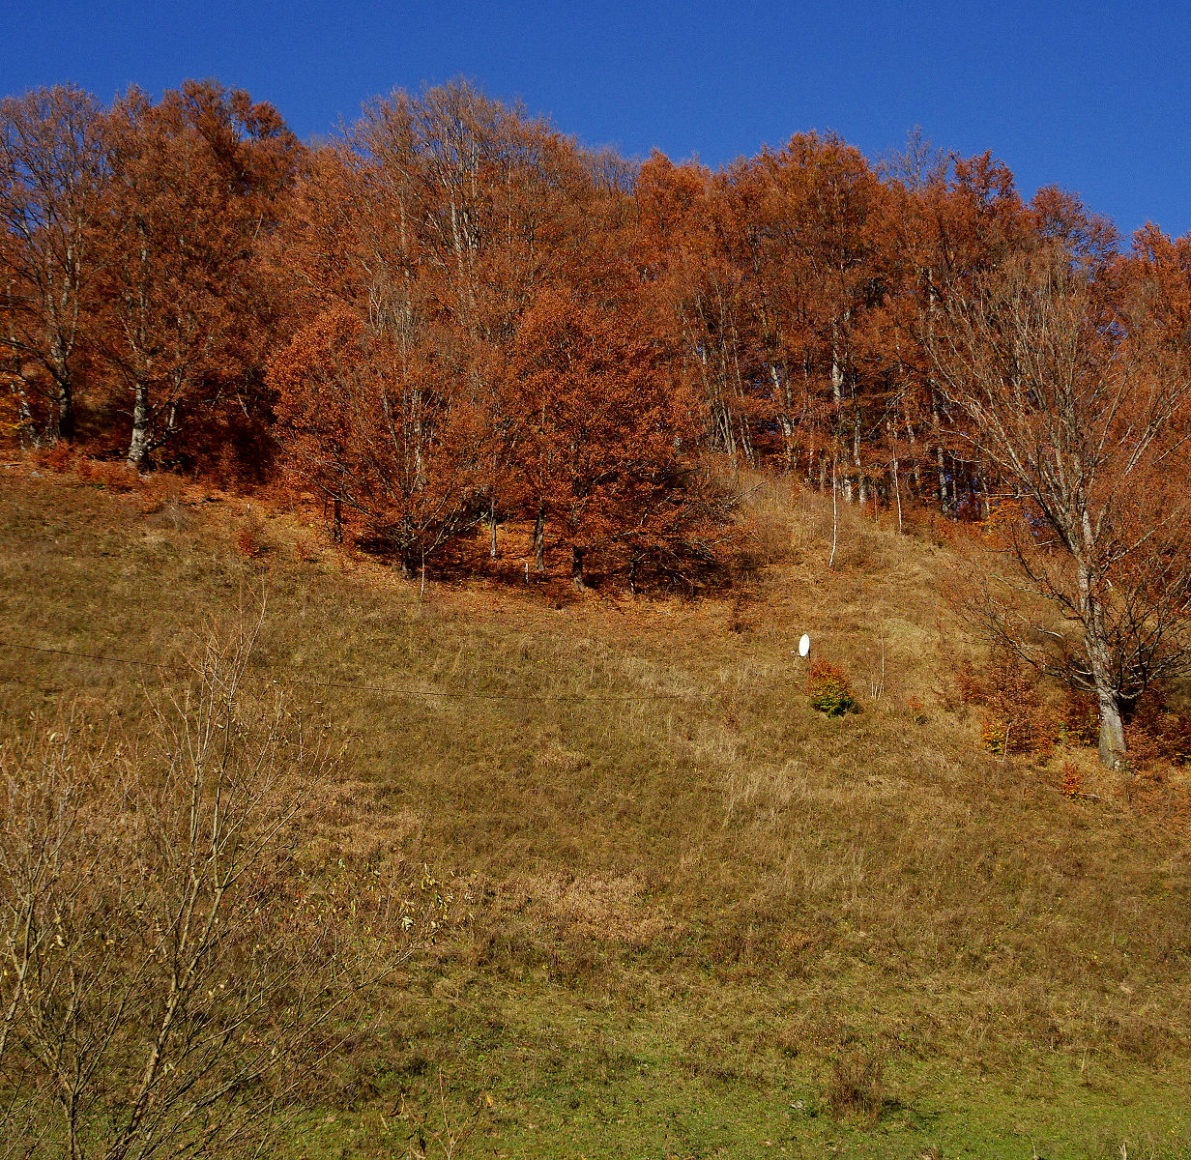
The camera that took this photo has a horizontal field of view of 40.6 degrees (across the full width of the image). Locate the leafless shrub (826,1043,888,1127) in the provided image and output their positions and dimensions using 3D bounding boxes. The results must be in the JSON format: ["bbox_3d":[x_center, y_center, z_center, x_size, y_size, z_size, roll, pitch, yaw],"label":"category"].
[{"bbox_3d":[5.204,10.048,32.000,1.250,1.560,1.190,0,-6,0],"label":"leafless shrub"}]

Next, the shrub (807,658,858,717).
[{"bbox_3d":[8.119,3.677,55.000,1.740,2.020,1.650,0,-6,0],"label":"shrub"}]

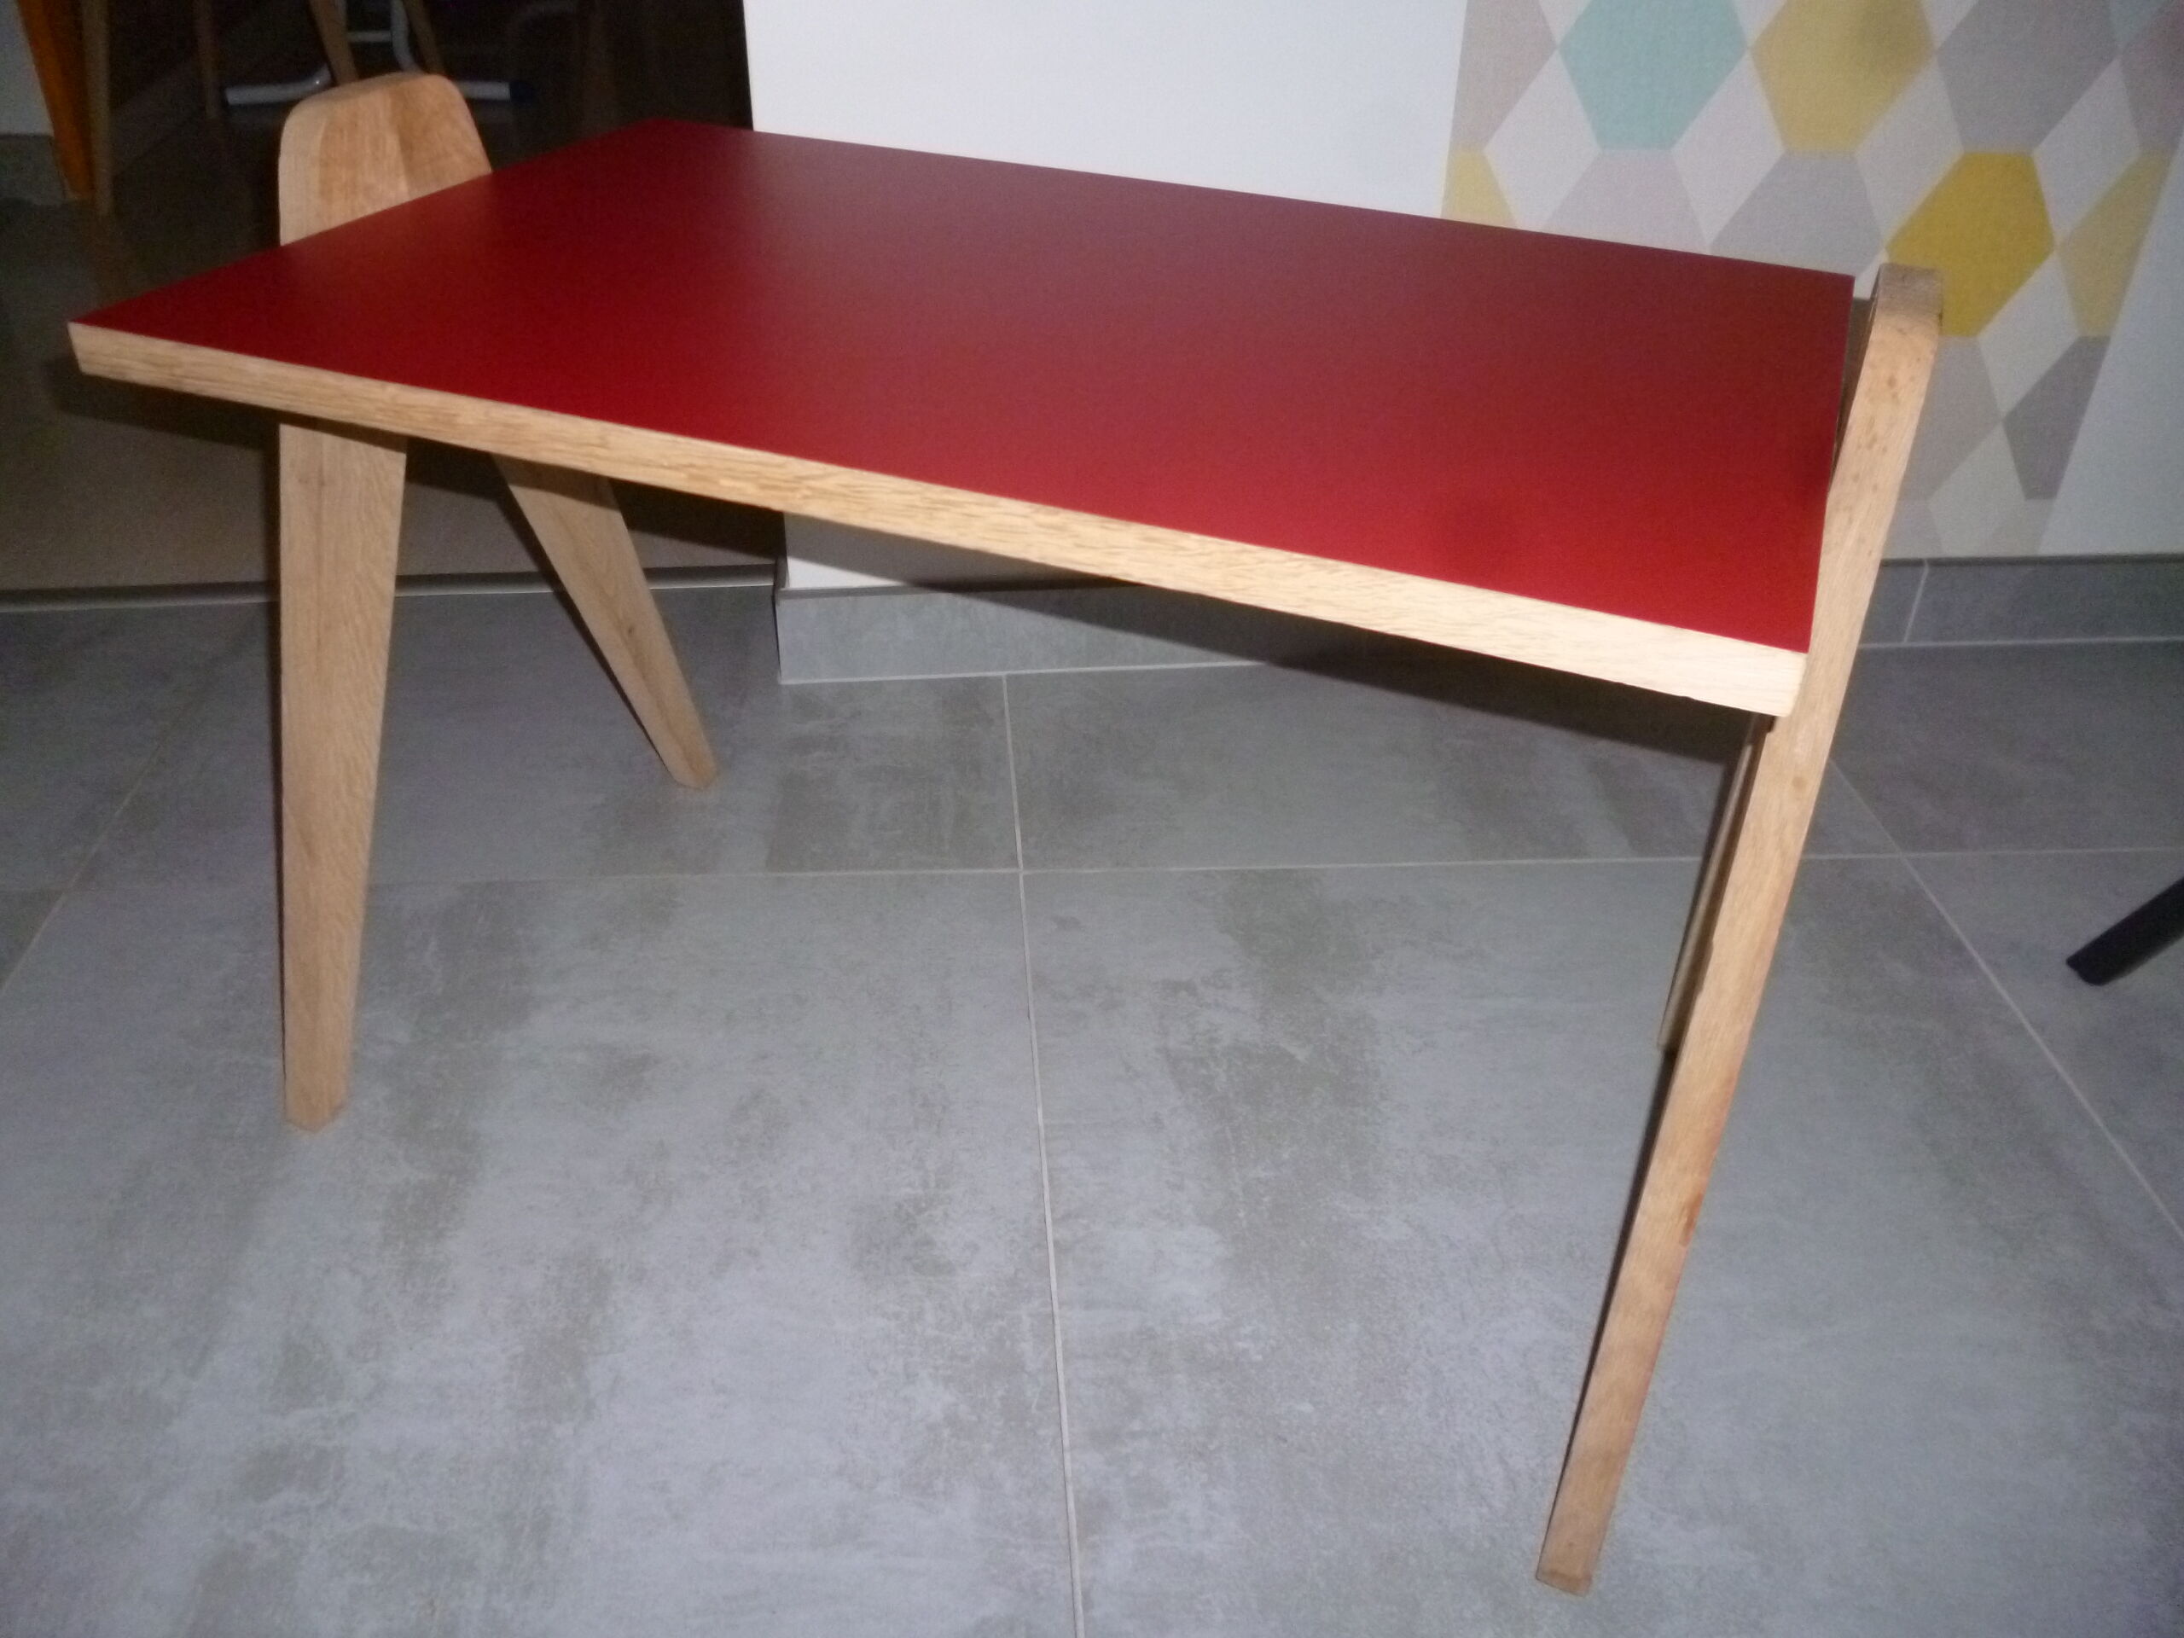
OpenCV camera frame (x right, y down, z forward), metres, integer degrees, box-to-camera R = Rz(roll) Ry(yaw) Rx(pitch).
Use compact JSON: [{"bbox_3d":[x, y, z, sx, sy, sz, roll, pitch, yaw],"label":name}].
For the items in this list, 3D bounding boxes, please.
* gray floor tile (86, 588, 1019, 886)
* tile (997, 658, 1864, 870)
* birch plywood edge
[{"bbox_3d":[-0.360,-0.069,1.298,0.600,0.010,0.393,-1,35,-5],"label":"gray floor tile"},{"bbox_3d":[0.242,-0.044,1.299,0.600,0.010,0.272,-1,35,-5],"label":"tile"},{"bbox_3d":[-0.092,-0.116,0.607,0.643,0.020,0.020,14,35,16],"label":"birch plywood edge"}]

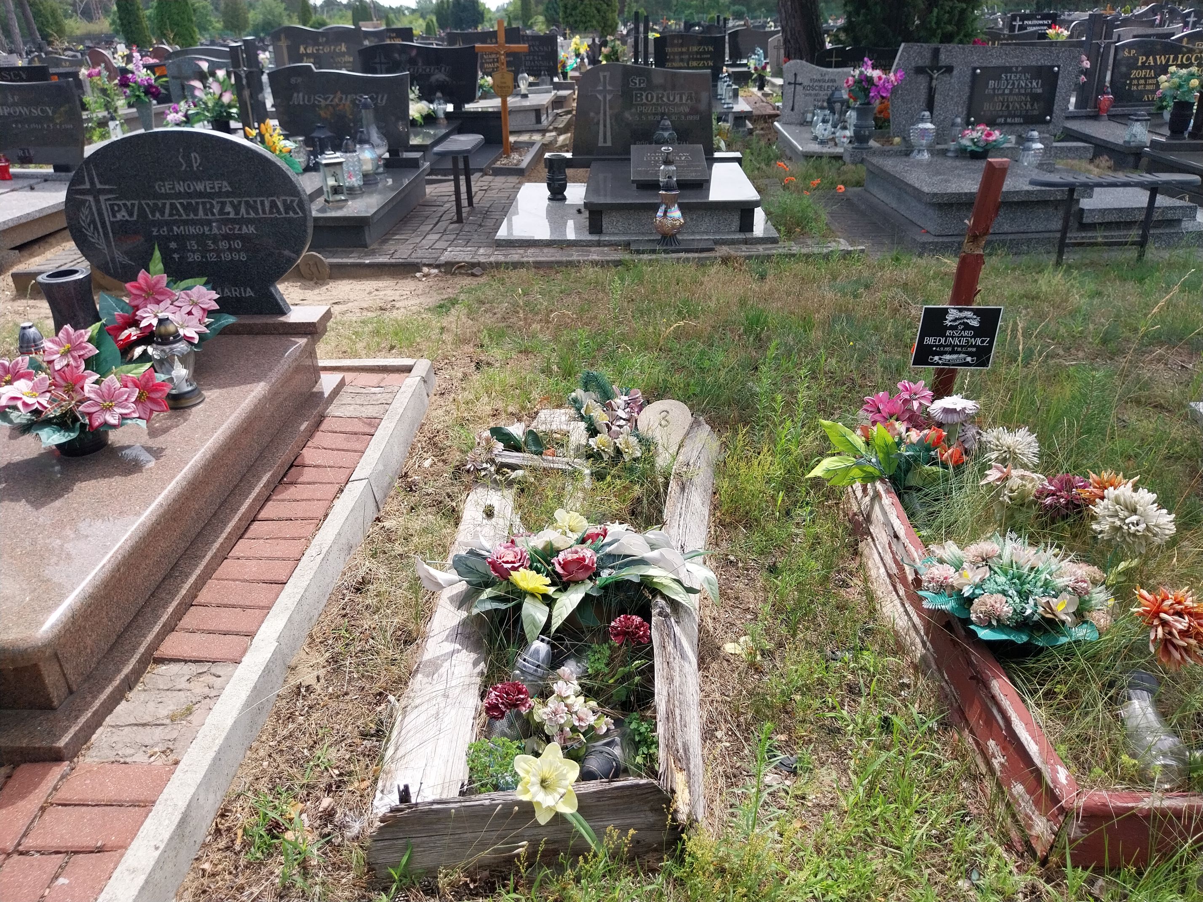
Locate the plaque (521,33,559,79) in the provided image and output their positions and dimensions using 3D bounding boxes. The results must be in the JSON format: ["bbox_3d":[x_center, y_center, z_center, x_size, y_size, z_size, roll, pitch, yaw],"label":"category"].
[{"bbox_3d":[-0.885,-5.192,11.900,0.640,0.500,0.070,0,27,2],"label":"plaque"}]

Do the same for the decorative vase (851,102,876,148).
[{"bbox_3d":[1.912,-2.382,6.600,0.168,0.300,0.168,0,27,2],"label":"decorative vase"}]

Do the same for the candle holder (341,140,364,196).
[{"bbox_3d":[-1.709,-1.957,6.200,0.155,0.345,0.155,0,27,2],"label":"candle holder"}]

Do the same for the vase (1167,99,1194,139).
[{"bbox_3d":[4.513,-2.578,7.038,0.180,0.280,0.180,-1,26,1],"label":"vase"}]

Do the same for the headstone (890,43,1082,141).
[{"bbox_3d":[2.585,-2.414,6.083,1.180,0.610,0.130,-2,27,-3],"label":"headstone"}]

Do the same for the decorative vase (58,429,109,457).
[{"bbox_3d":[-1.484,-0.039,2.565,0.150,0.090,0.150,-1,26,1],"label":"decorative vase"}]

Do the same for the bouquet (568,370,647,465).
[{"bbox_3d":[0.016,-0.107,2.819,0.240,0.260,0.200,-1,27,0],"label":"bouquet"}]

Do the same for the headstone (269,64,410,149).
[{"bbox_3d":[-1.974,-2.660,6.969,1.080,0.595,0.080,-1,26,1],"label":"headstone"}]

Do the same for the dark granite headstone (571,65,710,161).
[{"bbox_3d":[0.277,-2.292,6.129,0.950,0.590,0.100,0,27,1],"label":"dark granite headstone"}]

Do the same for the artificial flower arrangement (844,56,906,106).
[{"bbox_3d":[1.805,-2.439,5.975,0.370,0.310,0.300,-1,27,0],"label":"artificial flower arrangement"}]

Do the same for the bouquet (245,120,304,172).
[{"bbox_3d":[-2.454,-2.264,6.750,0.420,0.400,0.340,0,27,2],"label":"bouquet"}]

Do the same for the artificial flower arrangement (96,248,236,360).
[{"bbox_3d":[-1.418,-0.464,2.979,0.410,0.400,0.340,0,27,4],"label":"artificial flower arrangement"}]

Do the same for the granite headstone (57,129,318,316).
[{"bbox_3d":[-1.432,-0.795,3.182,0.860,0.650,0.065,0,27,4],"label":"granite headstone"}]

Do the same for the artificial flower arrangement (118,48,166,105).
[{"bbox_3d":[-4.120,-3.357,8.100,0.400,0.460,0.360,0,27,2],"label":"artificial flower arrangement"}]

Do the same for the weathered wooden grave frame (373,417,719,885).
[{"bbox_3d":[-0.031,0.328,2.243,0.670,0.180,1.550,2,27,4],"label":"weathered wooden grave frame"}]

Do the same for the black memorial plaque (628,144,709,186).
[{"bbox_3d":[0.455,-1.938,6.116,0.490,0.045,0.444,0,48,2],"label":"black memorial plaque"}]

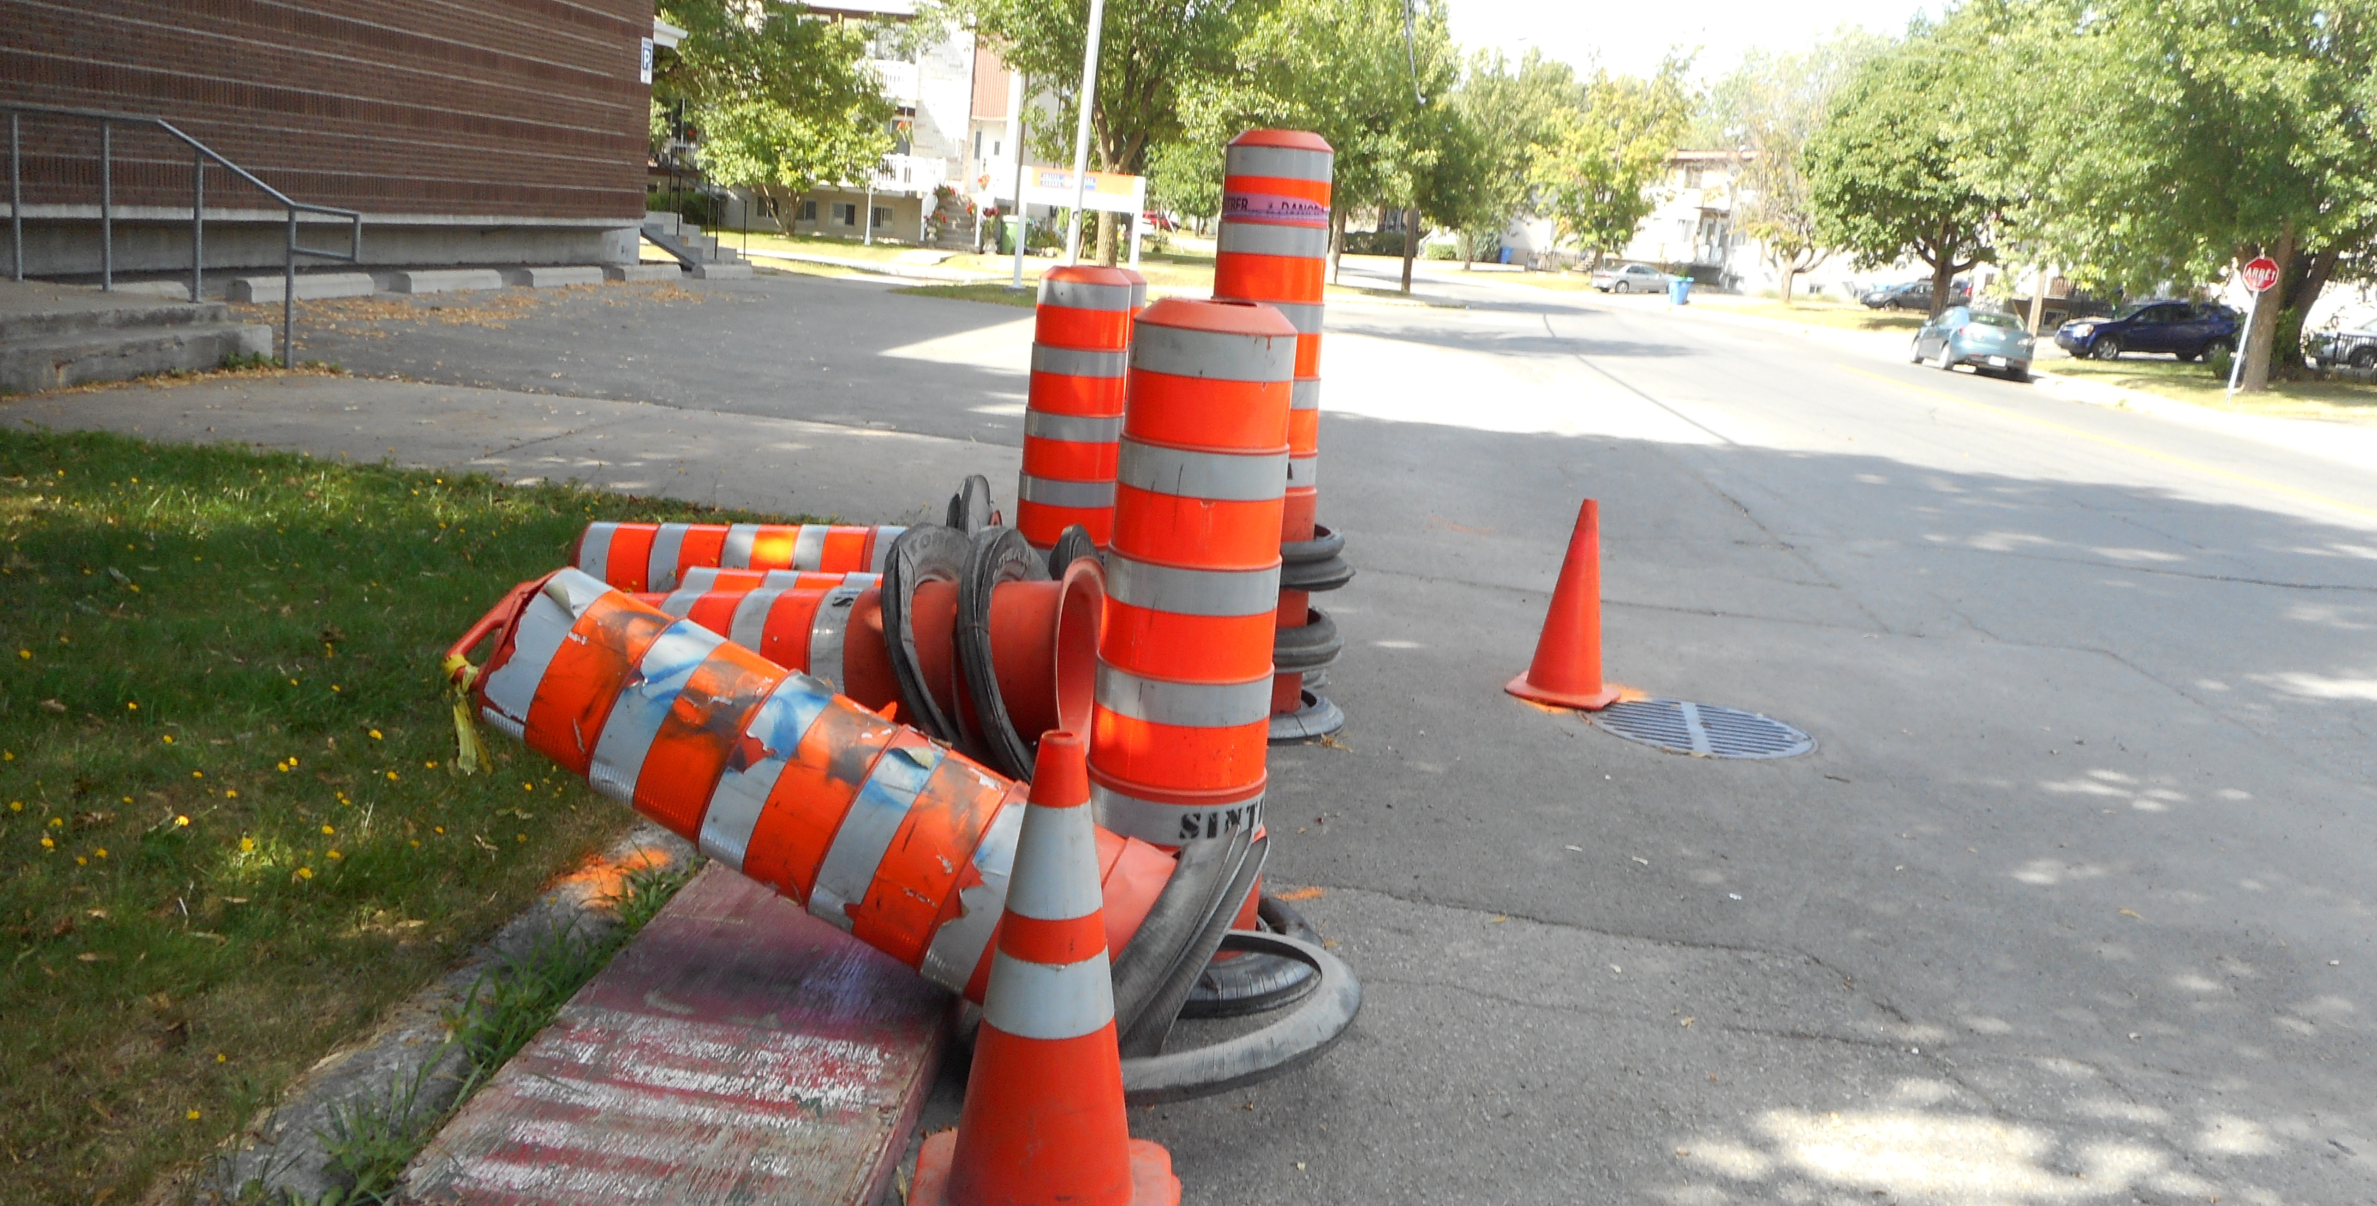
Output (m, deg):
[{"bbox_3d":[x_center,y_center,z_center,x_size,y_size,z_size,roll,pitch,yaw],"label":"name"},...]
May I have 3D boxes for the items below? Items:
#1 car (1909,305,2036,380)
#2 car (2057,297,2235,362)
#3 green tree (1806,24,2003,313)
[{"bbox_3d":[18.171,-6.095,39.643,1.760,1.470,4.500,8,12,9],"label":"car"},{"bbox_3d":[25.039,-7.194,44.404,4.750,1.700,1.810,4,12,3],"label":"car"},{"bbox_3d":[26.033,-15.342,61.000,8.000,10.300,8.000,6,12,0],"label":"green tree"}]

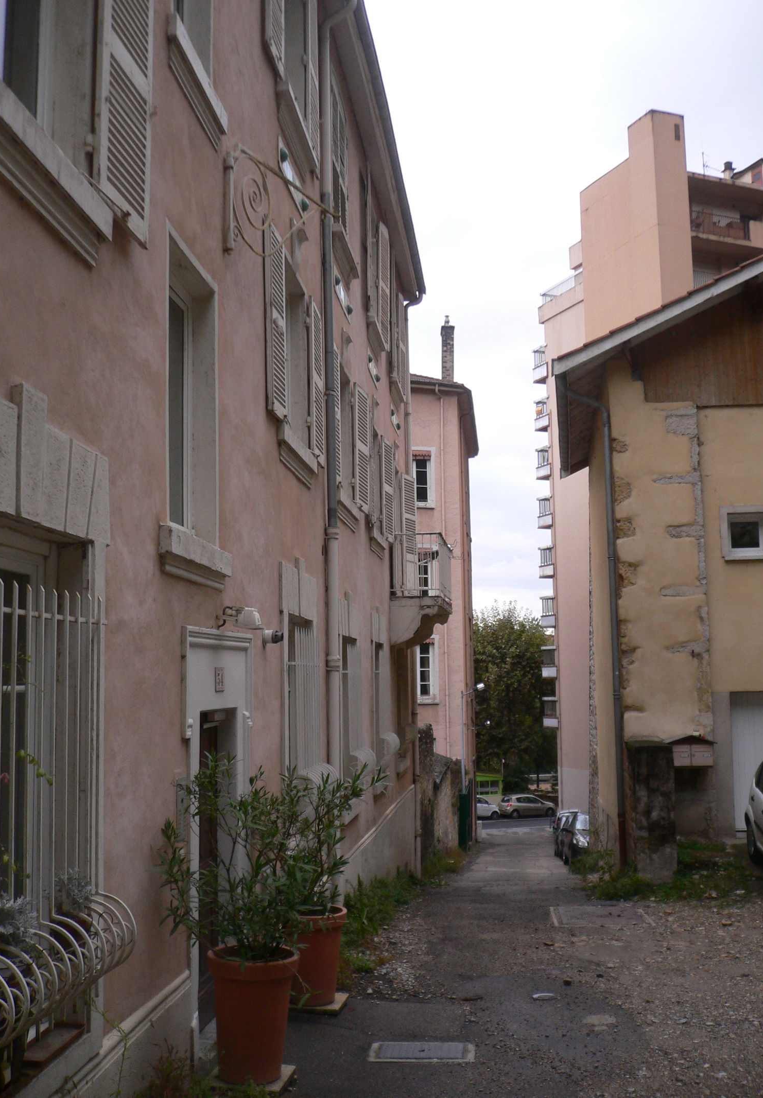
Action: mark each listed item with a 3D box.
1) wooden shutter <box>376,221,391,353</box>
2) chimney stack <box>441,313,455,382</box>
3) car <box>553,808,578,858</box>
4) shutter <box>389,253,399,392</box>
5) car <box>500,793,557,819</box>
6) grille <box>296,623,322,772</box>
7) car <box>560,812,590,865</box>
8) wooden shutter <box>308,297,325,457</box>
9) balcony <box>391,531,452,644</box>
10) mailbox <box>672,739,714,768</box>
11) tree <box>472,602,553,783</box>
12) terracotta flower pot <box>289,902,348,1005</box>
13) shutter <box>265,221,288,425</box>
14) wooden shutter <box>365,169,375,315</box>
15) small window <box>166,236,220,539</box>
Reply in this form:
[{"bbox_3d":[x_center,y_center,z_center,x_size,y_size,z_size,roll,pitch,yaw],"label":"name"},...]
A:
[{"bbox_3d":[0.046,-4.172,17.580,0.050,1.930,0.557,-3,-7,16],"label":"wooden shutter"},{"bbox_3d":[2.338,-7.106,39.300,0.470,2.400,0.600,0,-7,-8],"label":"chimney stack"},{"bbox_3d":[6.537,9.277,36.600,1.750,1.520,4.200,-2,-12,6],"label":"car"},{"bbox_3d":[0.220,-3.902,18.839,0.070,1.950,0.580,-2,-7,6],"label":"shutter"},{"bbox_3d":[9.513,16.606,72.000,4.000,1.490,1.750,1,-7,-19],"label":"car"},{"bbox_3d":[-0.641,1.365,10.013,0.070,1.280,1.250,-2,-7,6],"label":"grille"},{"bbox_3d":[6.038,8.129,31.539,1.700,1.480,3.950,-2,-13,6],"label":"car"},{"bbox_3d":[-0.641,-1.641,11.077,0.050,1.560,0.540,-2,-7,7],"label":"wooden shutter"},{"bbox_3d":[0.725,0.778,19.021,0.820,1.760,3.300,-2,-7,6],"label":"balcony"},{"bbox_3d":[3.933,2.611,14.200,0.550,0.360,0.360,-1,-6,-1],"label":"mailbox"},{"bbox_3d":[9.817,11.815,87.933,9.000,14.889,9.000,-2,-7,6],"label":"tree"},{"bbox_3d":[-0.513,3.102,8.466,0.520,0.658,0.520,-1,-7,0],"label":"terracotta flower pot"},{"bbox_3d":[-0.827,-1.773,8.768,0.070,1.500,0.580,-2,-7,6],"label":"shutter"},{"bbox_3d":[-0.171,-4.369,15.961,0.050,1.950,0.545,-1,-7,-1],"label":"wooden shutter"},{"bbox_3d":[-1.209,-0.899,6.639,0.200,1.680,1.080,-2,-7,6],"label":"small window"}]

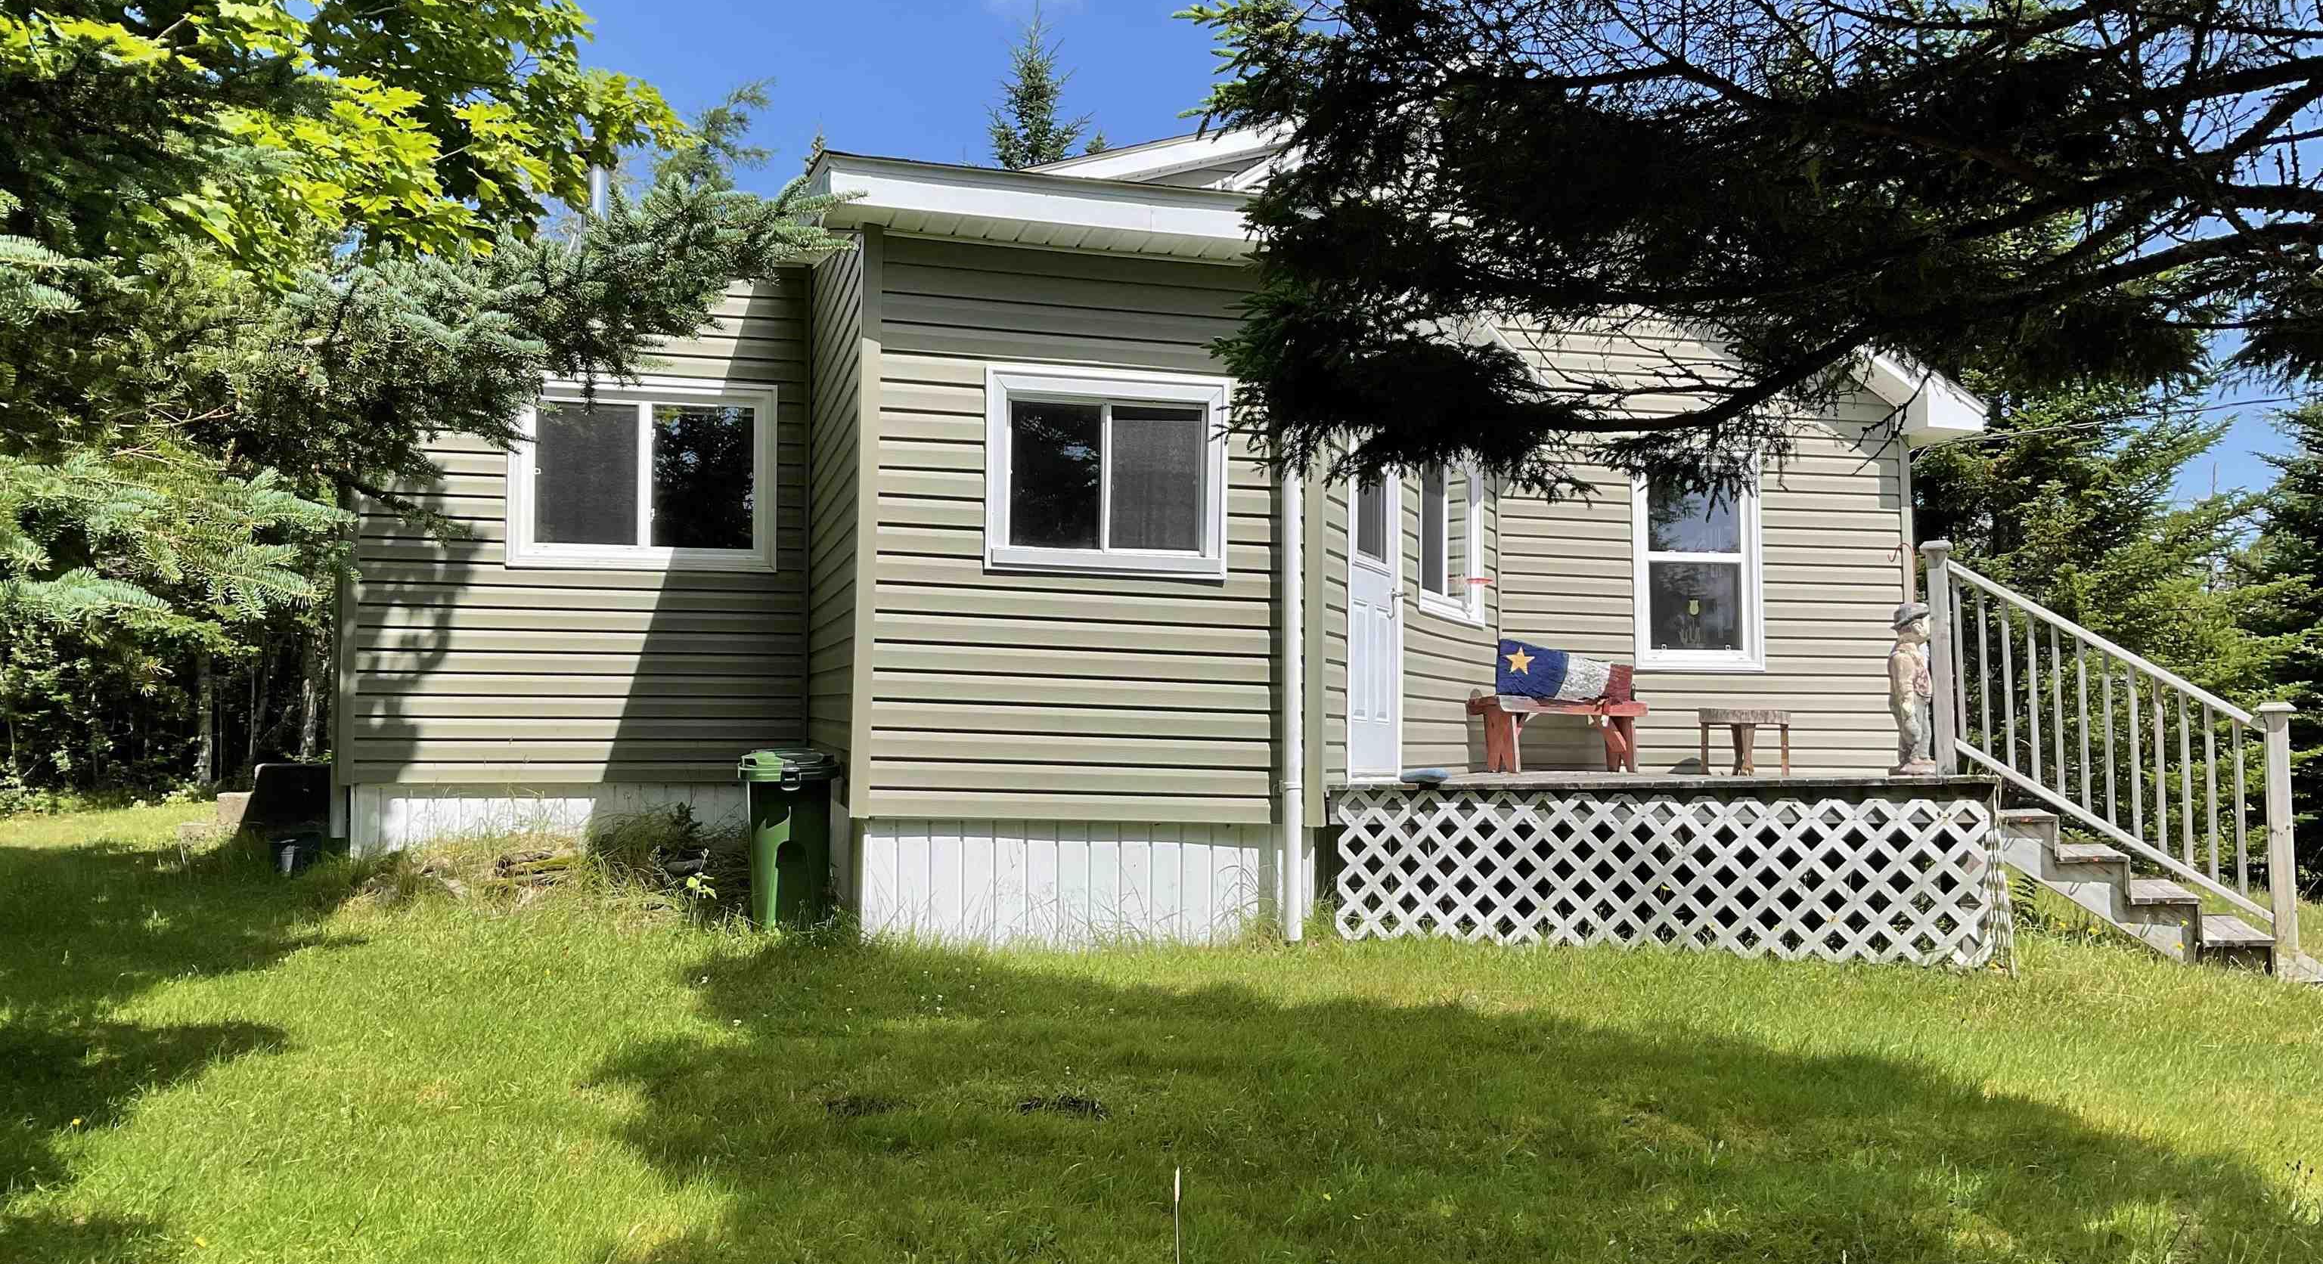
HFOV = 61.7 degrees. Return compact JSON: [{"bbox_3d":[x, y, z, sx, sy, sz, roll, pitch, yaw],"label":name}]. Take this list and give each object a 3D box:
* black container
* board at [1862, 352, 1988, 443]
[{"bbox_3d":[-4.178,1.054,9.375,0.240,0.220,0.240,1,-3,-17],"label":"black container"},{"bbox_3d":[4.779,-1.474,12.226,0.800,0.513,0.300,1,-3,-17],"label":"board"}]

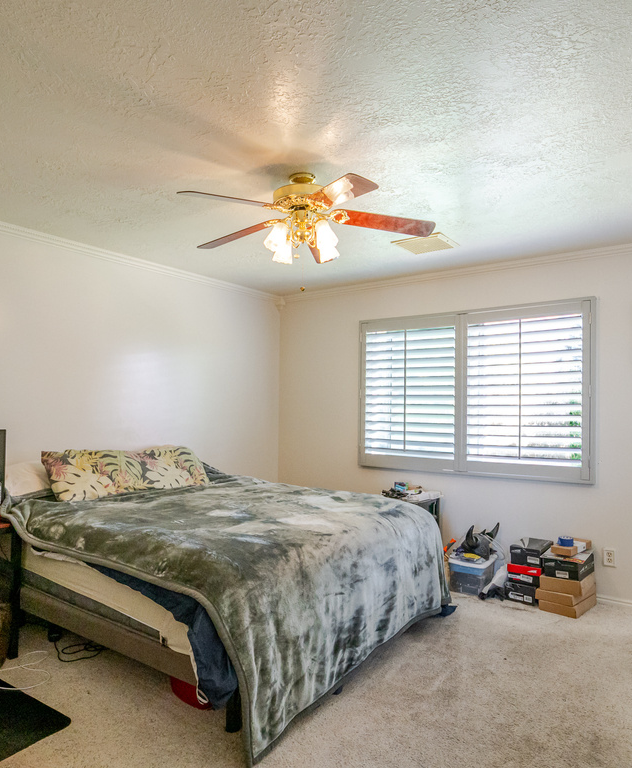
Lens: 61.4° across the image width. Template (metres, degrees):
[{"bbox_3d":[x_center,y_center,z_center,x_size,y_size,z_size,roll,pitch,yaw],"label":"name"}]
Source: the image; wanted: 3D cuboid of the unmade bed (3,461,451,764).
[{"bbox_3d":[-0.530,1.064,3.291,2.100,0.750,1.930,-1,-3,35],"label":"unmade bed"}]

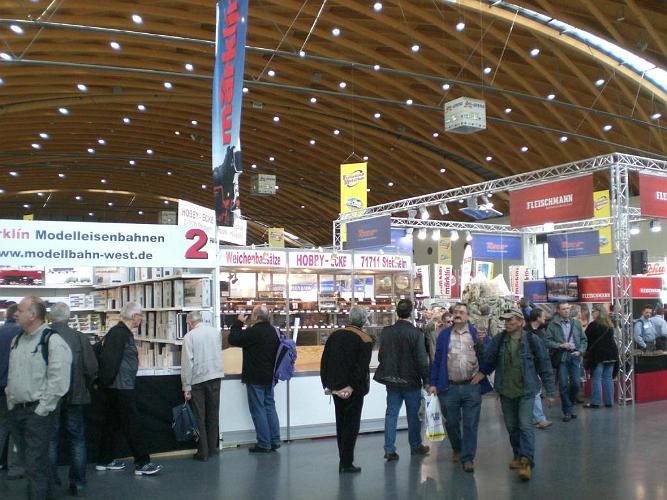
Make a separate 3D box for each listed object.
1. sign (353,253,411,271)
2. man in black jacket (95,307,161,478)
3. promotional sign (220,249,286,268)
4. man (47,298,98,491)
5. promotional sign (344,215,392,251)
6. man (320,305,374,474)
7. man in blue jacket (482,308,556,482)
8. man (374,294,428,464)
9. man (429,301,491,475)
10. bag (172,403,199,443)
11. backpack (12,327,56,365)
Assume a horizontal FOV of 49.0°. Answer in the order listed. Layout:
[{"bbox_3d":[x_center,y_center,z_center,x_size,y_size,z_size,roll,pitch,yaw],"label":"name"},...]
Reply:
[{"bbox_3d":[0.676,0.174,10.202,0.940,0.230,0.040,2,-5,-28],"label":"sign"},{"bbox_3d":[-2.198,1.469,7.850,0.620,1.760,0.500,2,-5,-23],"label":"man in black jacket"},{"bbox_3d":[-1.016,0.112,9.296,0.940,0.230,0.040,2,-5,-28],"label":"promotional sign"},{"bbox_3d":[-2.552,1.415,7.134,0.540,1.802,0.360,3,-5,-36],"label":"man"},{"bbox_3d":[0.960,-0.468,20.425,0.030,0.800,2.450,2,-4,-27],"label":"promotional sign"},{"bbox_3d":[0.150,1.480,7.850,0.520,1.750,0.420,-3,-5,30],"label":"man"},{"bbox_3d":[1.942,1.484,7.711,0.740,1.729,0.500,-1,-4,14],"label":"man in blue jacket"},{"bbox_3d":[0.815,1.512,8.650,0.570,1.800,0.450,-1,-5,14],"label":"man"},{"bbox_3d":[1.380,1.479,8.088,0.640,1.793,0.420,-1,-4,10],"label":"man"},{"bbox_3d":[-1.704,1.992,8.430,0.260,0.430,0.150,0,-4,6],"label":"bag"},{"bbox_3d":[-2.566,0.892,6.500,0.340,0.460,0.300,-3,-5,38],"label":"backpack"}]

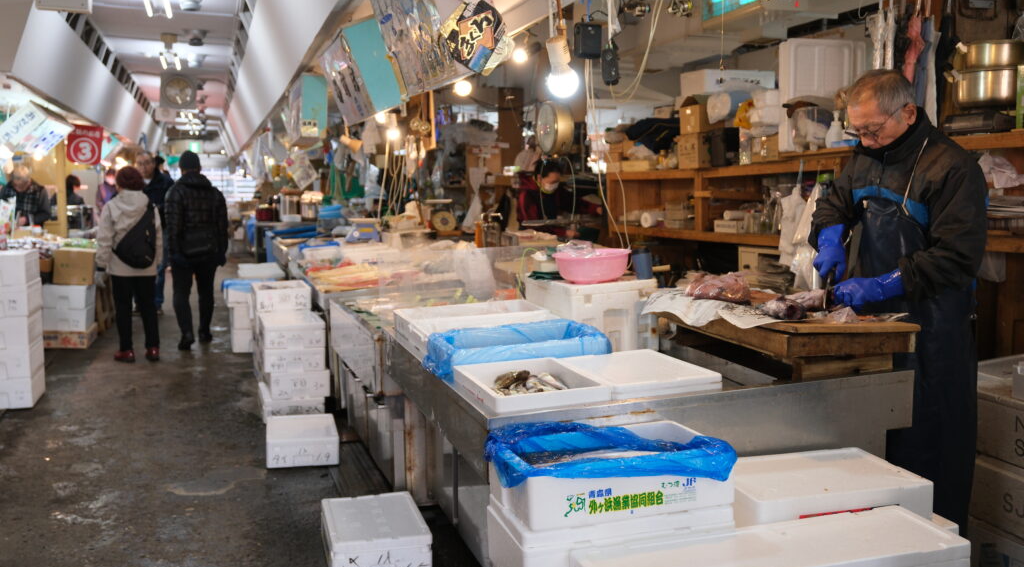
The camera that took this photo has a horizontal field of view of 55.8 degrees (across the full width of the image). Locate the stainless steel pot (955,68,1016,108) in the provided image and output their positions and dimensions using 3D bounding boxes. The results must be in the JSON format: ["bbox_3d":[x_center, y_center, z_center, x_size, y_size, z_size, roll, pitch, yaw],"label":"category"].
[{"bbox_3d":[1.905,-0.780,3.880,0.245,0.155,0.245,-1,6,0],"label":"stainless steel pot"}]

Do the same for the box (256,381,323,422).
[{"bbox_3d":[-1.387,0.750,6.136,0.362,0.143,0.510,-2,7,-16],"label":"box"}]

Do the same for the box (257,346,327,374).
[{"bbox_3d":[-1.421,0.453,6.250,0.370,0.147,0.520,-3,6,-16],"label":"box"}]

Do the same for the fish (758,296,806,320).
[{"bbox_3d":[0.878,0.073,3.126,0.160,0.070,0.085,1,6,20],"label":"fish"}]

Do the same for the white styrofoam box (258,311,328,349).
[{"bbox_3d":[-1.360,0.291,5.950,0.352,0.137,0.520,-2,6,-17],"label":"white styrofoam box"}]

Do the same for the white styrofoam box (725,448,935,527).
[{"bbox_3d":[0.774,0.541,2.514,0.490,0.098,0.335,-2,7,-16],"label":"white styrofoam box"}]

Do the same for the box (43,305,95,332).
[{"bbox_3d":[-4.194,0.320,9.161,0.390,0.200,0.440,-2,6,-11],"label":"box"}]

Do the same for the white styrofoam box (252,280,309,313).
[{"bbox_3d":[-1.592,0.089,6.660,0.354,0.141,0.525,-2,6,-18],"label":"white styrofoam box"}]

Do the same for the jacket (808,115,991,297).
[{"bbox_3d":[1.173,-0.241,2.950,0.380,0.600,0.480,-3,7,-24],"label":"jacket"}]

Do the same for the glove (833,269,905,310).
[{"bbox_3d":[1.113,0.019,3.020,0.215,0.098,0.092,-19,15,-32],"label":"glove"}]

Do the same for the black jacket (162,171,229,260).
[{"bbox_3d":[-2.773,-0.589,8.500,0.520,0.800,0.330,-2,6,-17],"label":"black jacket"}]

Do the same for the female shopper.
[{"bbox_3d":[-3.150,-0.160,7.950,0.500,1.570,0.360,-3,6,-25],"label":"female shopper"}]

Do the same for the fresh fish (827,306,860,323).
[{"bbox_3d":[1.032,0.093,3.026,0.100,0.045,0.070,-3,6,-17],"label":"fresh fish"}]

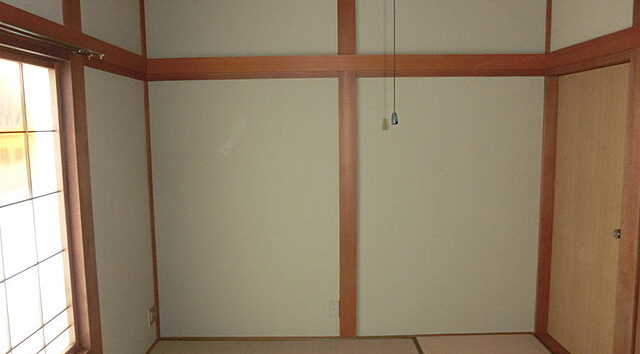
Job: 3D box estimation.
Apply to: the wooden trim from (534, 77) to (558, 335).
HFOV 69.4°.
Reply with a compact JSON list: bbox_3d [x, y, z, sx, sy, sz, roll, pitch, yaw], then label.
[{"bbox_3d":[1.537,0.218,3.149,0.090,1.775,0.080,-1,6,0],"label":"wooden trim"}]

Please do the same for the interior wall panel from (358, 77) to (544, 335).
[{"bbox_3d":[0.875,0.223,3.158,1.233,1.770,0.040,-1,6,0],"label":"interior wall panel"}]

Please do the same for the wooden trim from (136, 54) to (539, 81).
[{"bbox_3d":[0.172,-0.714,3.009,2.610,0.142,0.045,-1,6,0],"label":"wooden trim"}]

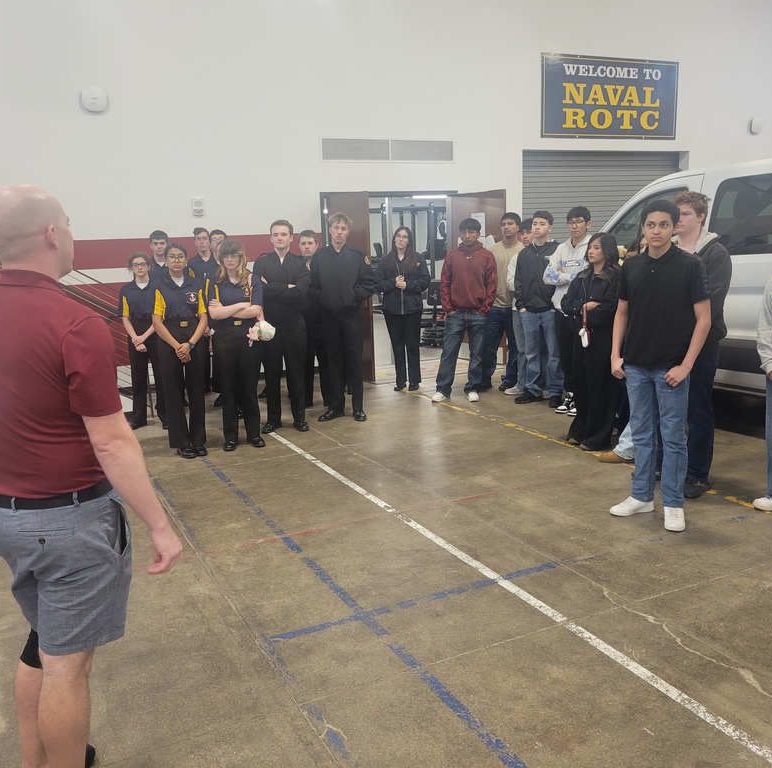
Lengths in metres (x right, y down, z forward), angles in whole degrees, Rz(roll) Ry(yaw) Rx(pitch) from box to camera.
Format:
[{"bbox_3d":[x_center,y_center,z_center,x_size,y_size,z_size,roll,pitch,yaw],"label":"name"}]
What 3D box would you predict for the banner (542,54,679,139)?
[{"bbox_3d":[3.209,-4.031,10.875,2.490,1.090,0.030,-7,11,-25],"label":"banner"}]

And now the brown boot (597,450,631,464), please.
[{"bbox_3d":[1.603,0.484,5.322,0.285,0.115,0.105,-2,10,0],"label":"brown boot"}]

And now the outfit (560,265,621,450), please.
[{"bbox_3d":[1.513,-0.202,5.689,0.390,1.340,0.450,-12,14,-42],"label":"outfit"}]

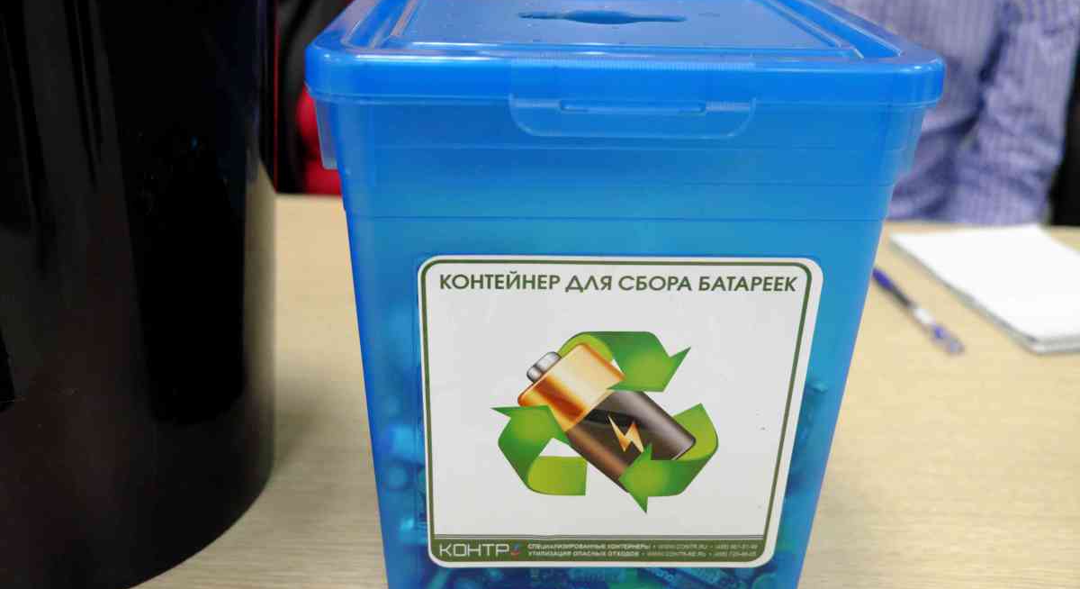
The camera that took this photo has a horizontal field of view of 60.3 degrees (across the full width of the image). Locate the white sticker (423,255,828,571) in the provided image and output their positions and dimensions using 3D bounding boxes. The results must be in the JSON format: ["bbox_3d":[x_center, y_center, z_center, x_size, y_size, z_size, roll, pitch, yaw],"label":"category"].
[{"bbox_3d":[0.029,0.052,0.373,0.150,0.147,0.003,0,26,-2],"label":"white sticker"}]

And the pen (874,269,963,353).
[{"bbox_3d":[0.285,0.008,0.718,0.011,0.011,0.148,-2,26,-7],"label":"pen"}]

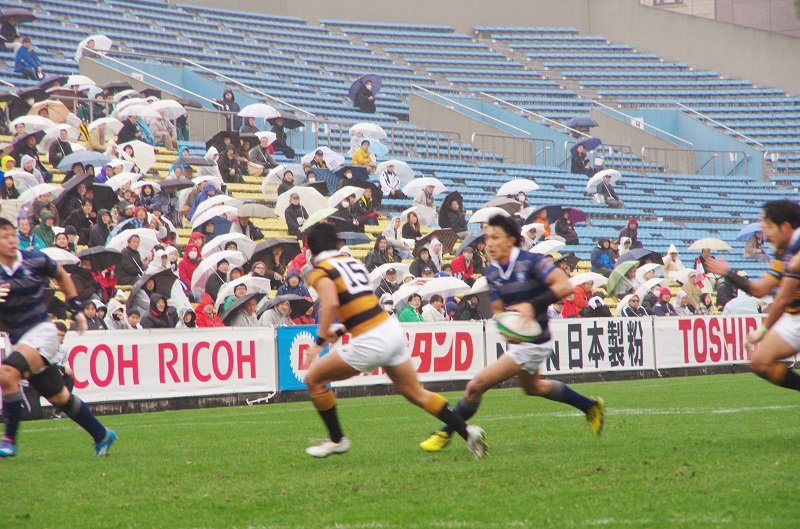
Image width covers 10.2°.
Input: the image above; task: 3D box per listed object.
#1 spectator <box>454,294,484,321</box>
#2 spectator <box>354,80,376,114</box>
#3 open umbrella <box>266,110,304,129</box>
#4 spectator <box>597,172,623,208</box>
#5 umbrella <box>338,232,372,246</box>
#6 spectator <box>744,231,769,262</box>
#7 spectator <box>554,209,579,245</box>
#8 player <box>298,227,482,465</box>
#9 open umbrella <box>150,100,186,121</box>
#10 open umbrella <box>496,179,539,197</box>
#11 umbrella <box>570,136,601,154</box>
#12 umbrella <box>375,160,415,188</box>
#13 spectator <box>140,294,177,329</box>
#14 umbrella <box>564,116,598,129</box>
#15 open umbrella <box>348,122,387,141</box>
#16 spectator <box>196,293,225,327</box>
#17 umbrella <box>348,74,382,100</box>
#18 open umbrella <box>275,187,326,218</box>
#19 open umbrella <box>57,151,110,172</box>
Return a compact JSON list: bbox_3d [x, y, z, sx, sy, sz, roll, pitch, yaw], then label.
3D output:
[{"bbox_3d":[1.270,1.156,76.836,0.540,1.250,0.750,0,-1,-28],"label":"spectator"},{"bbox_3d":[-0.914,-5.035,136.909,0.750,1.200,0.580,-3,-1,42],"label":"spectator"},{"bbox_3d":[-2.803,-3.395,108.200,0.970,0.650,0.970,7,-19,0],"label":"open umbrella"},{"bbox_3d":[5.960,-1.886,126.115,0.780,1.250,0.560,-2,-1,35],"label":"spectator"},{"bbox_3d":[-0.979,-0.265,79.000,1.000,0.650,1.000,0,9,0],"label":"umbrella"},{"bbox_3d":[9.146,-0.264,112.925,0.750,1.200,0.580,-3,-1,32],"label":"spectator"},{"bbox_3d":[4.133,-0.704,107.875,0.750,1.250,0.520,-1,-1,42],"label":"spectator"},{"bbox_3d":[-0.037,0.509,30.000,1.250,1.570,0.680,-1,0,32],"label":"player"},{"bbox_3d":[-5.510,-3.444,104.460,1.000,0.780,1.000,6,-6,23],"label":"open umbrella"},{"bbox_3d":[2.910,-1.640,108.994,1.050,0.780,1.050,-13,-3,24],"label":"open umbrella"},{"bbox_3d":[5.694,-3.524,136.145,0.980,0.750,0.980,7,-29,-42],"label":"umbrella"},{"bbox_3d":[-0.105,-2.111,110.898,1.000,0.780,1.000,-2,-47,-2],"label":"umbrella"},{"bbox_3d":[-3.337,1.055,63.423,0.560,1.250,0.780,-1,-1,-43],"label":"spectator"},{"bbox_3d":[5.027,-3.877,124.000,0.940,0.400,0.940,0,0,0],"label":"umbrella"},{"bbox_3d":[-0.831,-3.194,112.993,0.980,0.780,0.980,-2,-1,0],"label":"open umbrella"},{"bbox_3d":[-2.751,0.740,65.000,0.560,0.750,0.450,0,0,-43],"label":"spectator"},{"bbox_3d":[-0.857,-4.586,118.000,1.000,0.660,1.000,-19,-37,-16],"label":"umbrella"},{"bbox_3d":[-1.920,-1.240,89.728,1.060,0.780,1.060,-21,-44,5],"label":"open umbrella"},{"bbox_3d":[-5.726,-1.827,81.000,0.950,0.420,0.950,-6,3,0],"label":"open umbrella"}]

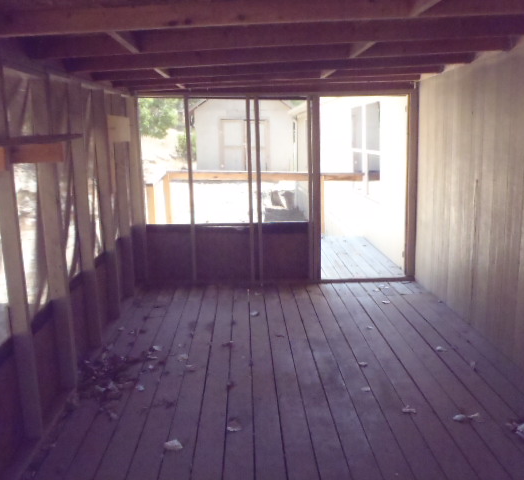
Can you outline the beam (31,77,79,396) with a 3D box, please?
[{"bbox_3d":[-1.247,0.013,3.129,0.092,1.896,0.045,-2,11,-2],"label":"beam"}]

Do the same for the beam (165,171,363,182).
[{"bbox_3d":[0.002,-0.981,8.042,3.078,0.125,0.110,2,11,7],"label":"beam"}]

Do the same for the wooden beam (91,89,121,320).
[{"bbox_3d":[-1.318,-0.268,4.404,0.095,1.957,0.050,-2,11,-2],"label":"wooden beam"}]

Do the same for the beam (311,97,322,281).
[{"bbox_3d":[0.560,-0.495,5.342,0.084,1.942,0.085,-2,11,-2],"label":"beam"}]

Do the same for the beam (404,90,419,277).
[{"bbox_3d":[1.552,-0.543,5.377,0.106,1.942,0.090,-2,11,-2],"label":"beam"}]

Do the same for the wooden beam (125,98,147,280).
[{"bbox_3d":[-1.296,-0.471,5.369,0.115,1.949,0.085,-2,11,-2],"label":"wooden beam"}]

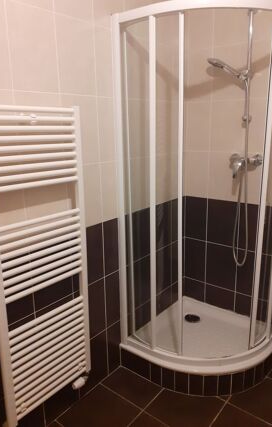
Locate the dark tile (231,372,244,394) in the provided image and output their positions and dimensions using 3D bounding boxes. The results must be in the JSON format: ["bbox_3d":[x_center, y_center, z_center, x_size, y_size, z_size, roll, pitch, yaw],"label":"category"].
[{"bbox_3d":[0.593,0.990,1.960,0.083,0.141,0.012,-5,15,-15],"label":"dark tile"}]

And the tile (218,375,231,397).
[{"bbox_3d":[0.514,0.995,1.945,0.073,0.141,0.012,-3,15,-7],"label":"tile"}]

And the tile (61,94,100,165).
[{"bbox_3d":[-0.277,-0.412,1.659,0.012,0.333,0.238,11,19,38],"label":"tile"}]

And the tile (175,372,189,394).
[{"bbox_3d":[0.270,0.995,1.964,0.081,0.141,0.012,3,15,16],"label":"tile"}]

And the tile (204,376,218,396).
[{"bbox_3d":[0.435,0.998,1.940,0.082,0.141,0.012,-1,15,0],"label":"tile"}]

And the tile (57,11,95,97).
[{"bbox_3d":[-0.283,-0.736,1.575,0.012,0.333,0.238,11,19,38],"label":"tile"}]

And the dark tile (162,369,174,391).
[{"bbox_3d":[0.195,0.989,1.991,0.076,0.141,0.012,5,16,24],"label":"dark tile"}]

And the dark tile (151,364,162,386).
[{"bbox_3d":[0.123,0.980,2.030,0.086,0.141,0.012,9,17,33],"label":"dark tile"}]

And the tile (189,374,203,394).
[{"bbox_3d":[0.351,0.998,1.946,0.082,0.141,0.012,1,15,8],"label":"tile"}]

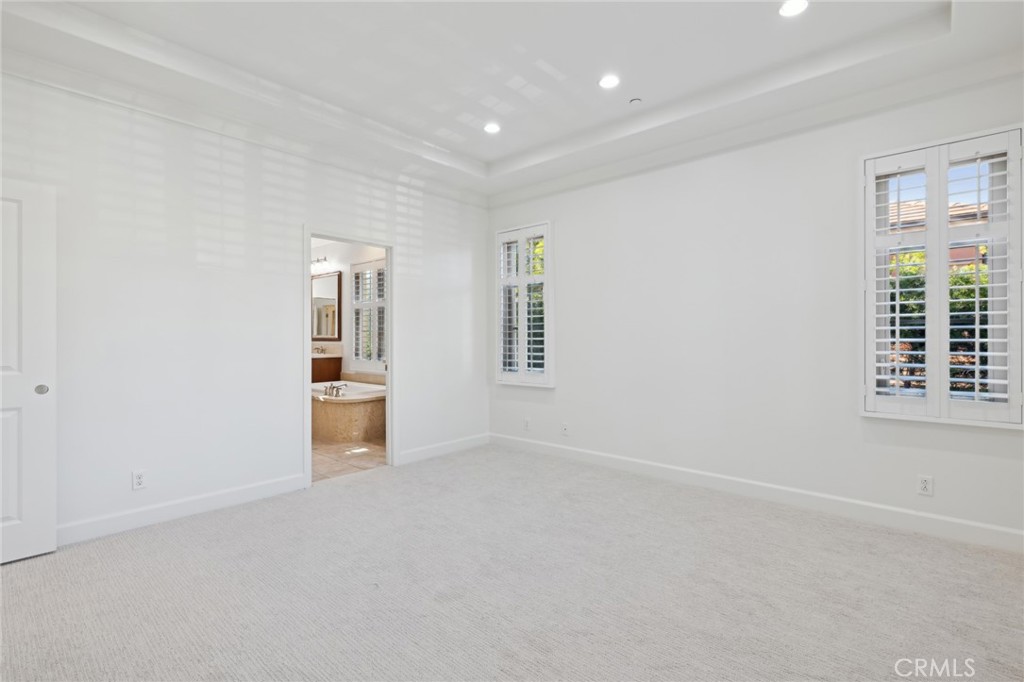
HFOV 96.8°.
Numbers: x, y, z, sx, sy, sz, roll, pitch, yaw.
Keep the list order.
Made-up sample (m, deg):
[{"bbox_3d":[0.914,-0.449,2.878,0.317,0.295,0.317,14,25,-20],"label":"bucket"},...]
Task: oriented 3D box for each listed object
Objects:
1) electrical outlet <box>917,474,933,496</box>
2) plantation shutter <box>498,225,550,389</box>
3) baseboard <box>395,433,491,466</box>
[{"bbox_3d":[2.500,0.877,2.751,0.071,0.116,0.008,0,0,41],"label":"electrical outlet"},{"bbox_3d":[0.127,-0.367,4.790,0.732,1.669,0.080,0,0,41],"label":"plantation shutter"},{"bbox_3d":[-0.669,1.108,4.696,0.015,0.120,1.254,0,0,41],"label":"baseboard"}]

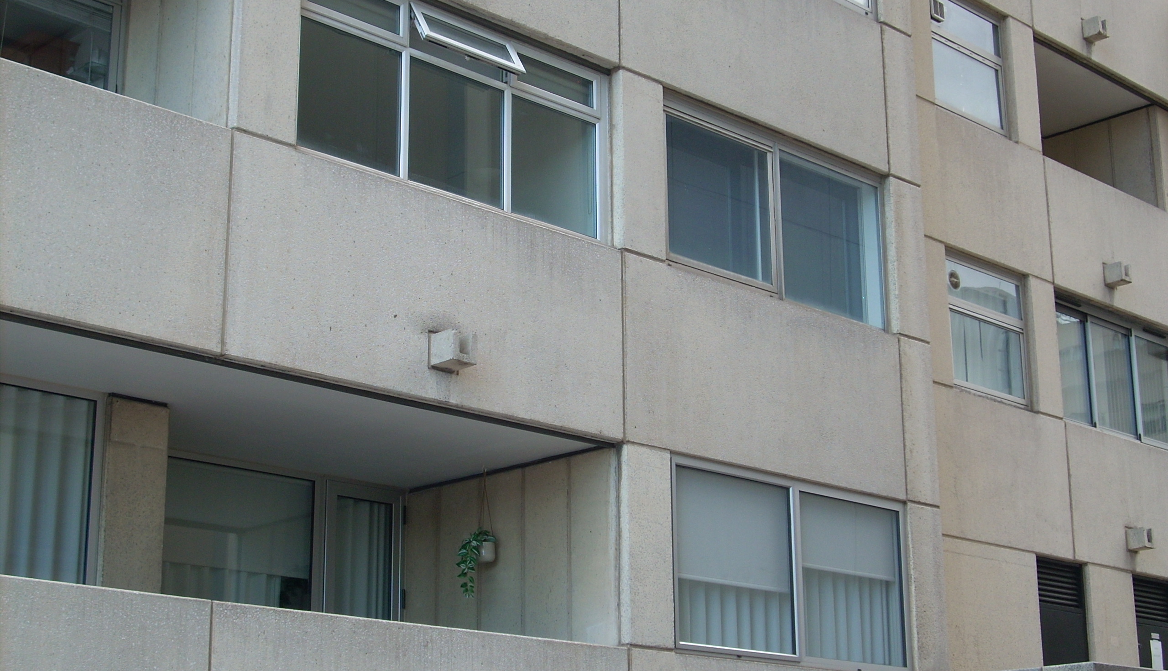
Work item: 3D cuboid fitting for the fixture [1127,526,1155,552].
[{"bbox_3d":[5.316,1.936,17.351,0.200,0.205,0.200,15,-22,-41],"label":"fixture"}]

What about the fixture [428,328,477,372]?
[{"bbox_3d":[-0.776,0.081,10.899,0.200,0.205,0.200,15,-22,-41],"label":"fixture"}]

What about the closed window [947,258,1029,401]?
[{"bbox_3d":[3.635,-0.019,16.584,1.305,1.280,0.100,15,-22,-41],"label":"closed window"}]

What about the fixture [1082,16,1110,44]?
[{"bbox_3d":[5.302,-3.165,18.825,0.200,0.205,0.200,15,-22,-41],"label":"fixture"}]

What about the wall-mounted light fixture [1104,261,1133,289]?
[{"bbox_3d":[5.313,-0.611,18.090,0.200,0.205,0.200,15,-22,-41],"label":"wall-mounted light fixture"}]

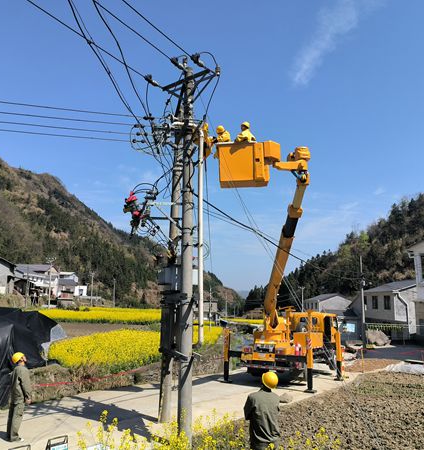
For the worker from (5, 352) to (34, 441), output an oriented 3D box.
[{"bbox_3d":[-3.866,3.478,9.498,0.450,1.730,0.520,4,-10,-27],"label":"worker"}]

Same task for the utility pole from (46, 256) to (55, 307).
[{"bbox_3d":[-23.002,8.253,66.560,1.500,7.412,0.300,0,-9,0],"label":"utility pole"}]

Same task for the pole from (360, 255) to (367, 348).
[{"bbox_3d":[10.483,5.279,32.484,0.500,6.405,0.320,0,-9,0],"label":"pole"}]

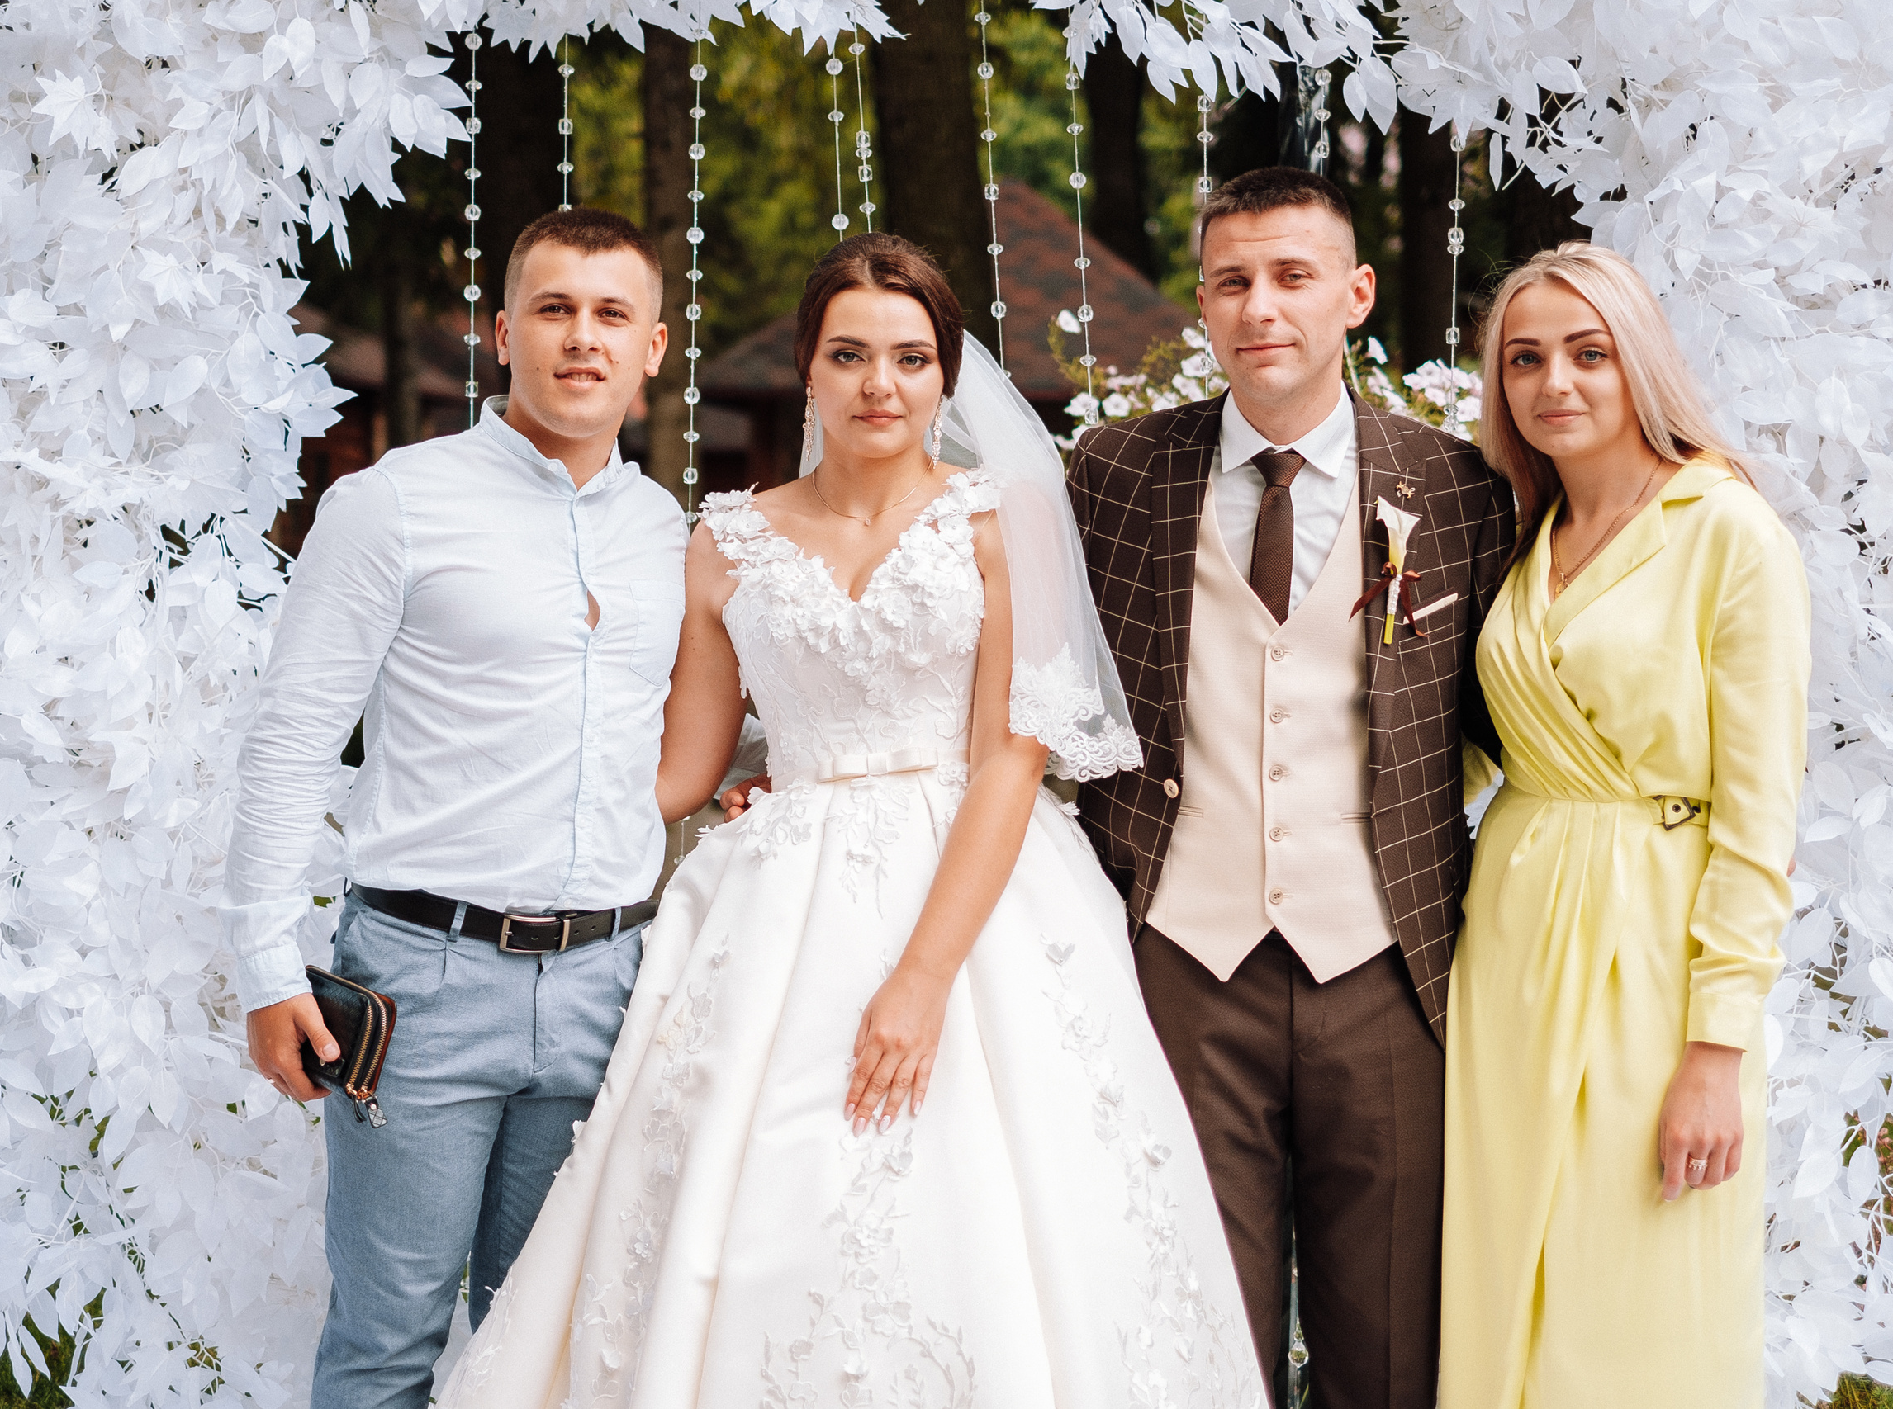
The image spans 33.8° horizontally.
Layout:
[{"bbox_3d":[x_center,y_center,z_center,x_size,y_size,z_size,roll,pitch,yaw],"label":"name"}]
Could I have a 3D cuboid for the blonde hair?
[{"bbox_3d":[0.690,-0.315,3.220,0.255,0.330,0.250,2,4,25],"label":"blonde hair"}]

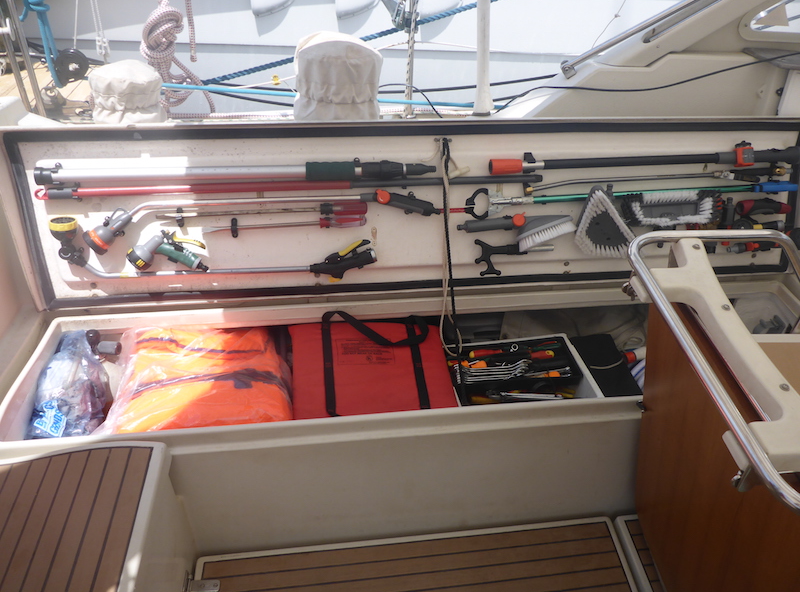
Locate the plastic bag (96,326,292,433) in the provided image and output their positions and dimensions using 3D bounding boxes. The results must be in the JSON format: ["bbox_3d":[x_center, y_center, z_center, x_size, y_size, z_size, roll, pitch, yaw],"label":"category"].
[{"bbox_3d":[-0.518,0.261,1.733,0.450,0.170,0.430,-3,32,-8],"label":"plastic bag"}]

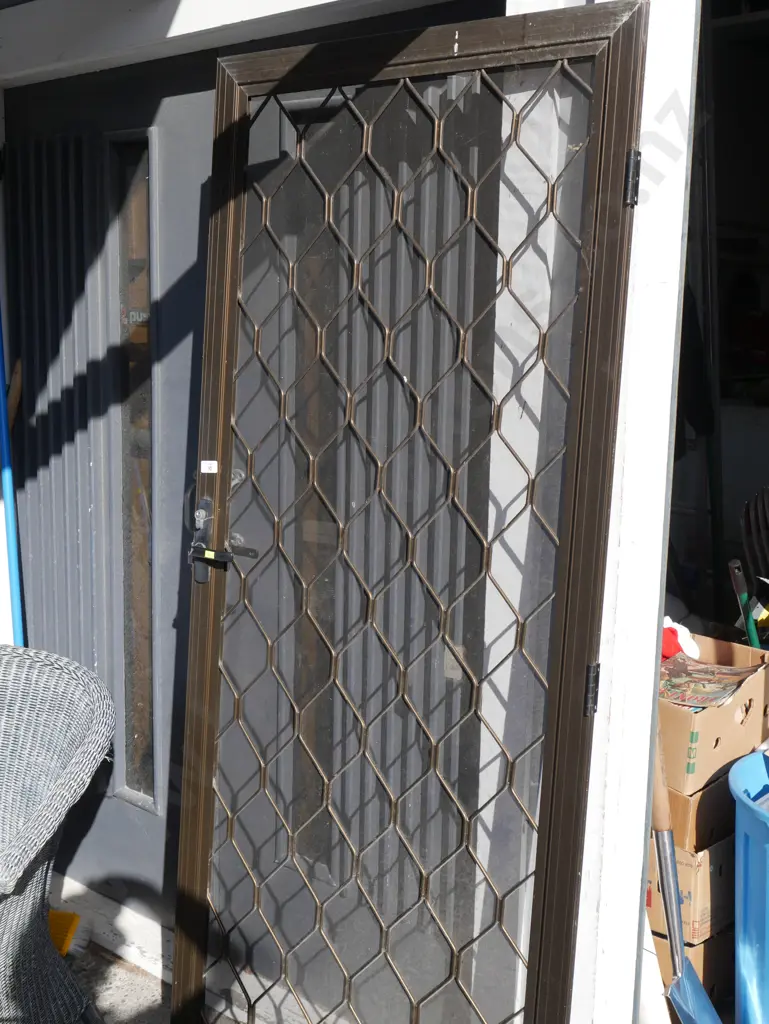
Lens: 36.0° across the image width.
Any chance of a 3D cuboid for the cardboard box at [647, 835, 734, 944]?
[{"bbox_3d":[0.674,0.823,2.869,0.380,0.218,0.330,11,13,43],"label":"cardboard box"}]

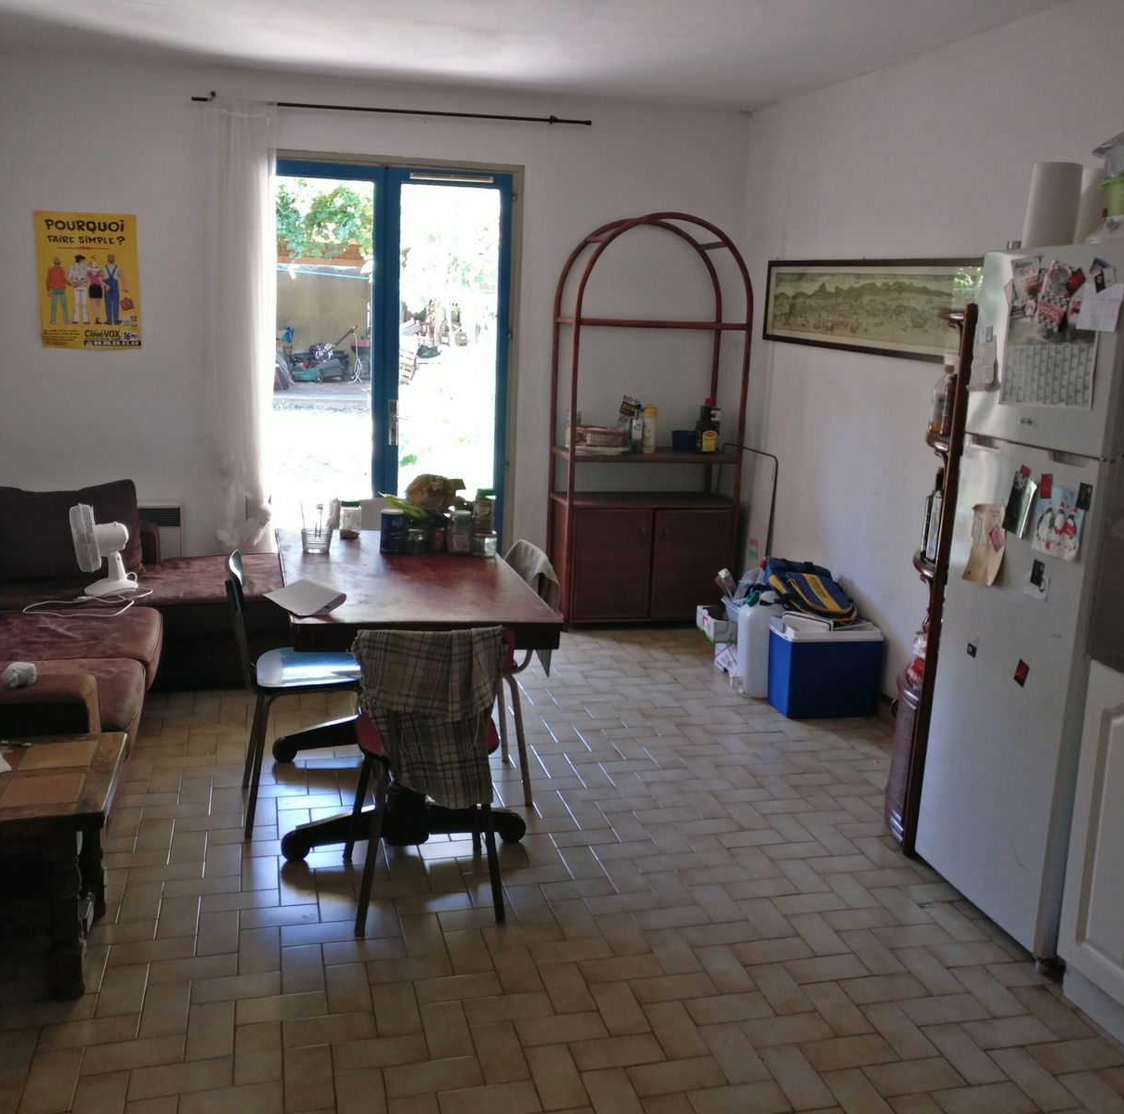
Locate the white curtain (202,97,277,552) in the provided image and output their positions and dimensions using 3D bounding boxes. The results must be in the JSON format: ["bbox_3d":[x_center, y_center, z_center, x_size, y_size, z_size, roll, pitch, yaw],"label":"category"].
[{"bbox_3d":[-1.446,-0.952,5.492,0.300,2.170,0.120,-1,13,-14],"label":"white curtain"}]

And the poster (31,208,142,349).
[{"bbox_3d":[-2.110,-1.222,5.352,0.422,0.595,0.010,-1,13,-14],"label":"poster"}]

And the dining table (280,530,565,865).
[{"bbox_3d":[-0.511,0.403,3.746,0.720,0.755,1.225,-1,13,-14],"label":"dining table"}]

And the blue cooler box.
[{"bbox_3d":[1.045,0.433,4.801,0.398,0.362,0.228,-1,13,-14],"label":"blue cooler box"}]

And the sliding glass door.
[{"bbox_3d":[-0.855,-0.791,5.796,1.230,2.110,0.080,-1,13,-14],"label":"sliding glass door"}]

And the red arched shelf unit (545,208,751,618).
[{"bbox_3d":[0.417,-0.657,5.884,0.890,1.970,0.400,-1,13,-14],"label":"red arched shelf unit"}]

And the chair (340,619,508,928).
[{"bbox_3d":[-0.362,0.518,3.147,0.405,0.800,0.480,-1,13,-14],"label":"chair"}]

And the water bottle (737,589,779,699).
[{"bbox_3d":[0.849,0.343,4.965,0.260,0.450,0.175,-1,13,-14],"label":"water bottle"}]

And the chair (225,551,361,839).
[{"bbox_3d":[-0.773,0.378,3.658,0.480,0.820,0.405,-1,13,-14],"label":"chair"}]

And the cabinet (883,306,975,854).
[{"bbox_3d":[1.258,0.064,3.616,0.470,1.610,0.350,-1,13,-14],"label":"cabinet"}]

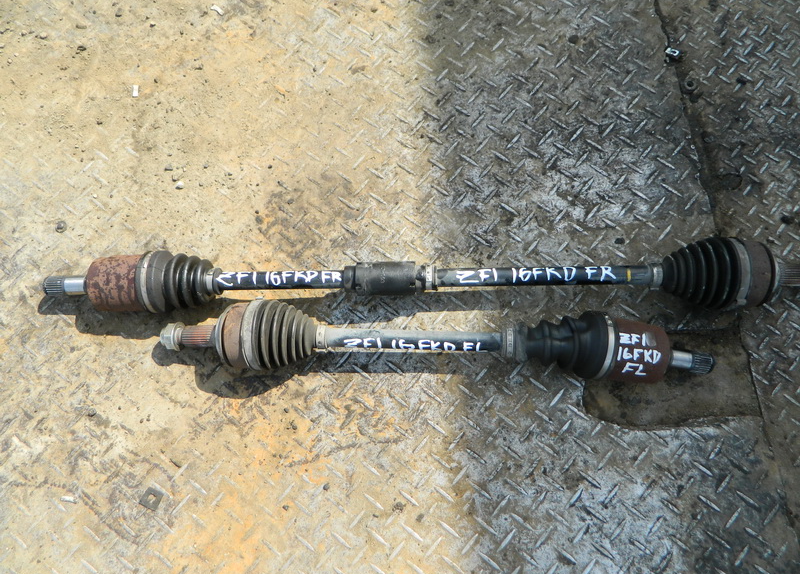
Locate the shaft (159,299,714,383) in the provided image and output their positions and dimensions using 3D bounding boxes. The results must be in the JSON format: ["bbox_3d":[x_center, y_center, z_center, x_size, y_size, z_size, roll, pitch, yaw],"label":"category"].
[{"bbox_3d":[0.036,0.062,0.670,0.640,0.082,0.086,2,75,3],"label":"shaft"}]

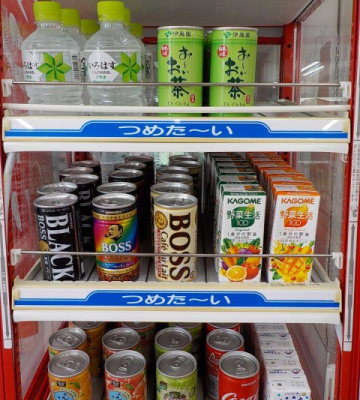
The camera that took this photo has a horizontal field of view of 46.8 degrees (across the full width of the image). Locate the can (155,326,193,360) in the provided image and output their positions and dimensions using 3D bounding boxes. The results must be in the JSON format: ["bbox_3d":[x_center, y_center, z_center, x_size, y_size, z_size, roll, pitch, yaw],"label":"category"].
[{"bbox_3d":[-0.008,0.238,0.600,0.053,0.088,0.053,0,17,1],"label":"can"}]

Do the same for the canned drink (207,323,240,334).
[{"bbox_3d":[0.068,0.227,0.662,0.053,0.090,0.053,0,18,0],"label":"canned drink"}]

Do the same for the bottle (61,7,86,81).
[{"bbox_3d":[-0.142,-0.178,0.545,0.066,0.131,0.066,0,18,-1],"label":"bottle"}]

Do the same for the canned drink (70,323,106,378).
[{"bbox_3d":[-0.143,0.227,0.660,0.053,0.090,0.053,0,18,-1],"label":"canned drink"}]

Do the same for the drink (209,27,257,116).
[{"bbox_3d":[0.061,-0.143,0.483,0.053,0.104,0.053,0,18,0],"label":"drink"}]

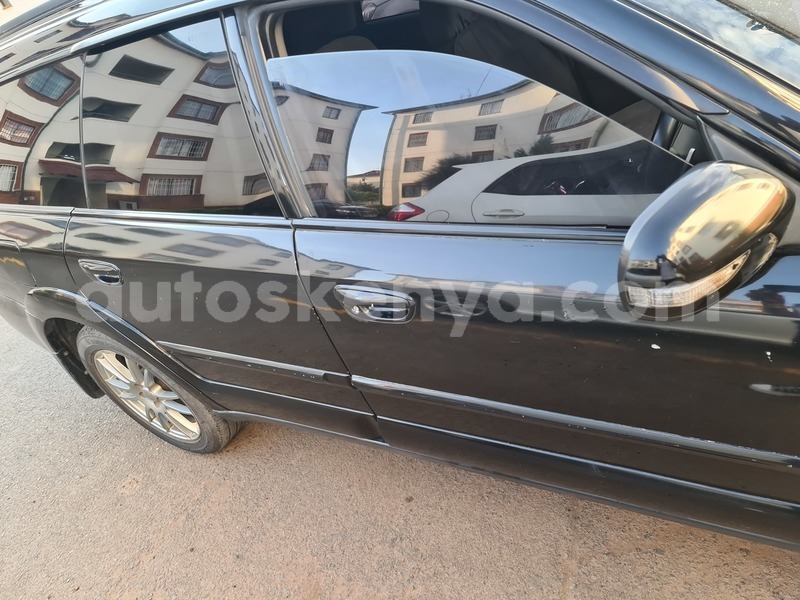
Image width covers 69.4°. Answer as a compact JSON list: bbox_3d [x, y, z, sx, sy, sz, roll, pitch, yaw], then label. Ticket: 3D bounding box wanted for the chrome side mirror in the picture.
[{"bbox_3d":[0.357,-0.073,0.678,0.220,0.155,0.125,-34,39,-19],"label":"chrome side mirror"}]

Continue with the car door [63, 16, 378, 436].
[{"bbox_3d":[-0.476,-0.082,1.505,0.870,1.090,0.230,6,43,30],"label":"car door"}]

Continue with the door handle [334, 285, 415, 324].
[{"bbox_3d":[-0.043,0.005,1.136,0.175,0.075,0.042,6,43,30],"label":"door handle"}]

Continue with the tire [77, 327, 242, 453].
[{"bbox_3d":[-0.857,0.287,2.132,0.655,0.655,0.222,8,43,28],"label":"tire"}]

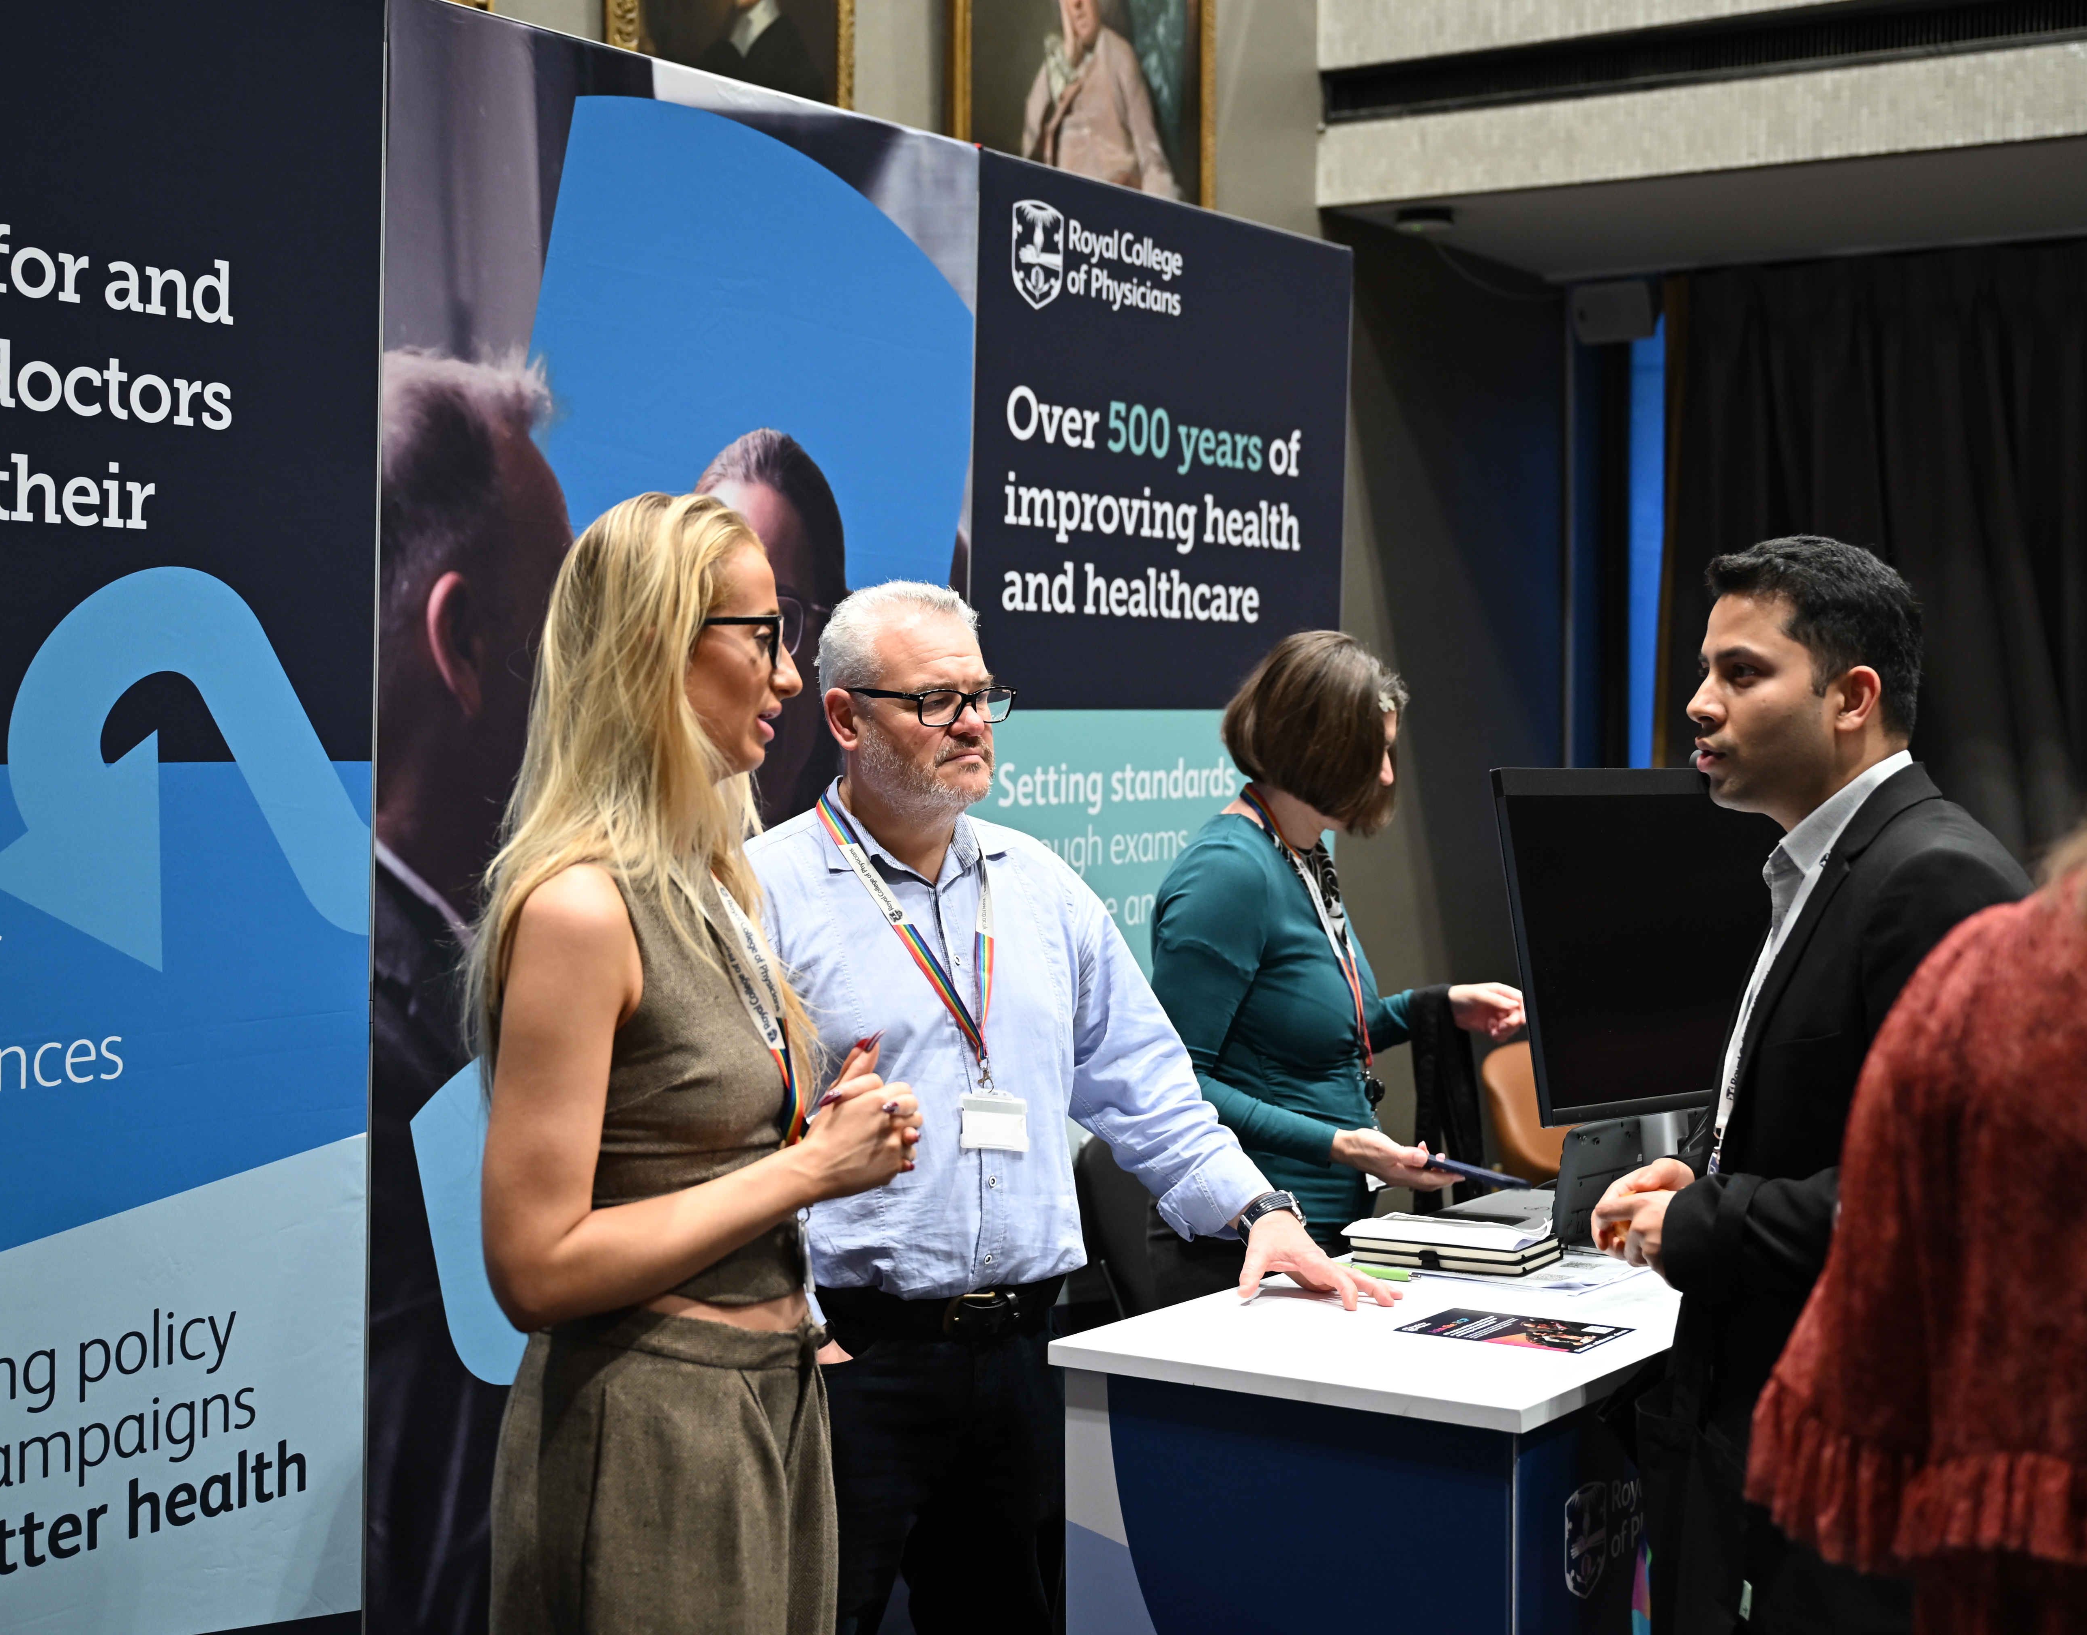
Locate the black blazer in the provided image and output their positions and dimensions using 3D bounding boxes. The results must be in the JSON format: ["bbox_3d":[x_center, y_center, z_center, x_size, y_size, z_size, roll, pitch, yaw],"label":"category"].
[{"bbox_3d":[0.733,0.339,2.670,0.370,0.780,0.480,-1,2,-21],"label":"black blazer"}]

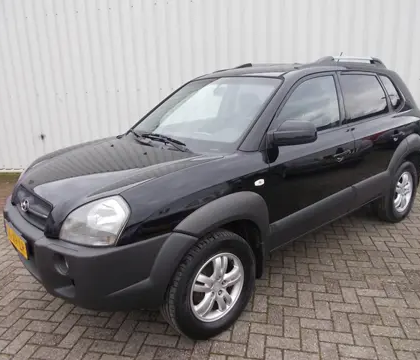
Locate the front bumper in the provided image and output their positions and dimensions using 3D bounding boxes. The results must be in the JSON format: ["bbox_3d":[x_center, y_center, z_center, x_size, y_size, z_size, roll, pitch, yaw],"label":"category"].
[{"bbox_3d":[-0.917,0.403,2.464,0.670,0.550,1.800,-15,20,-38],"label":"front bumper"}]

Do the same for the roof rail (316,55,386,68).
[{"bbox_3d":[1.345,-1.091,3.368,1.330,0.110,0.065,-15,20,-38],"label":"roof rail"}]

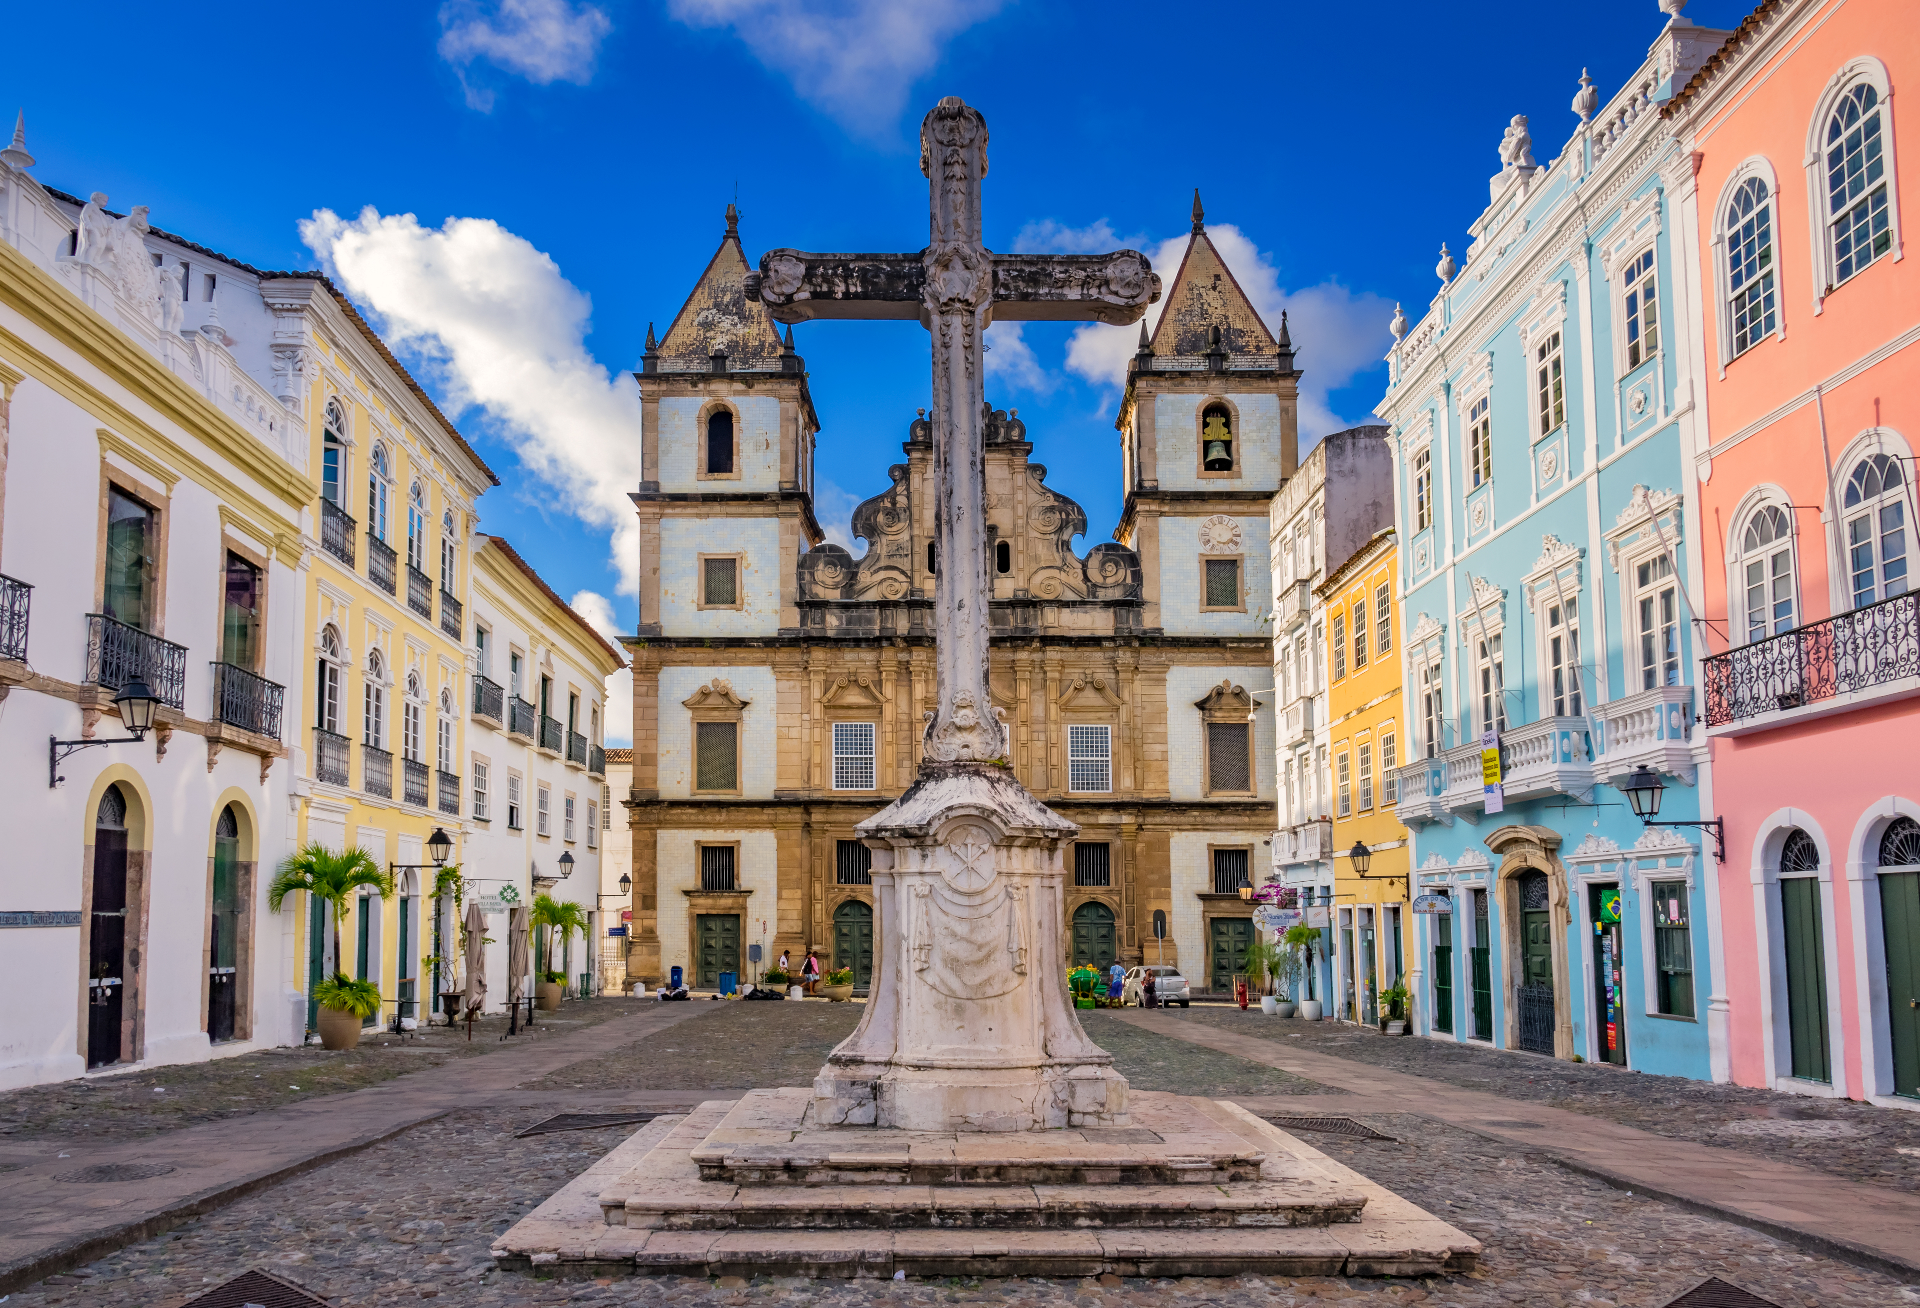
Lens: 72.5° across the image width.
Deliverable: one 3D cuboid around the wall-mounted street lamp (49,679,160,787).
[{"bbox_3d":[-10.302,0.960,15.749,1.300,1.330,0.580,0,-11,-2],"label":"wall-mounted street lamp"}]

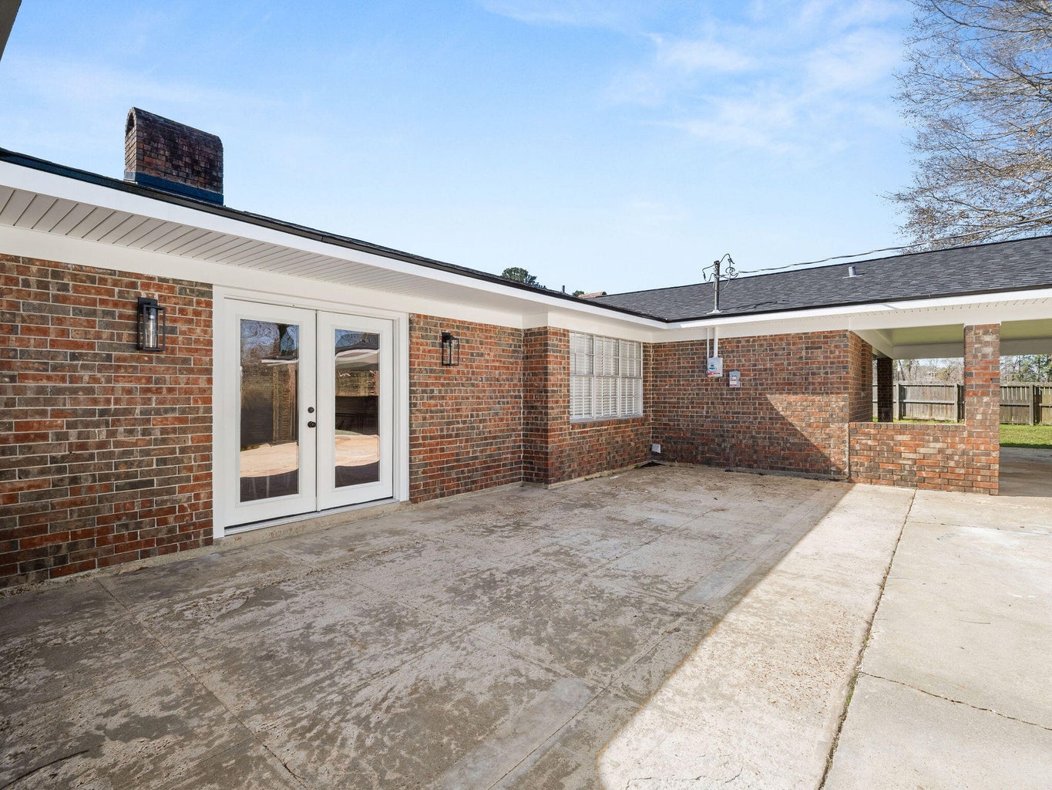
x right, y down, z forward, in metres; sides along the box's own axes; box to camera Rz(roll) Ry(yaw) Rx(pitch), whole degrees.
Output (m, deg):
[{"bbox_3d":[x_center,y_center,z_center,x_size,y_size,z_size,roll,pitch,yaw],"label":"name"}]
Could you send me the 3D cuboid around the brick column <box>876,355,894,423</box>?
[{"bbox_3d":[9.769,0.142,13.194,0.335,2.220,0.340,0,0,41],"label":"brick column"}]

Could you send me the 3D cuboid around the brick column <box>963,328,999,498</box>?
[{"bbox_3d":[6.074,0.178,6.497,0.330,2.215,0.347,0,0,41],"label":"brick column"}]

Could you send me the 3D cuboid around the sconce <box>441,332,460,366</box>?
[{"bbox_3d":[-0.939,-0.567,6.085,0.180,0.415,0.134,0,0,41],"label":"sconce"}]

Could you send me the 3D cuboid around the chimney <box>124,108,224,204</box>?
[{"bbox_3d":[-5.432,-3.563,7.536,0.750,1.190,1.097,0,0,41],"label":"chimney"}]

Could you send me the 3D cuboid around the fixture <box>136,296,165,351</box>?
[{"bbox_3d":[-2.919,-0.552,3.786,0.190,0.415,0.132,0,0,41],"label":"fixture"}]

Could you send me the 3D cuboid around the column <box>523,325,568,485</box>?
[{"bbox_3d":[0.302,0.156,7.291,0.486,2.258,0.520,0,0,41],"label":"column"}]

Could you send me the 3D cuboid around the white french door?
[{"bbox_3d":[-2.159,0.162,4.997,0.090,2.057,1.760,0,0,41],"label":"white french door"}]

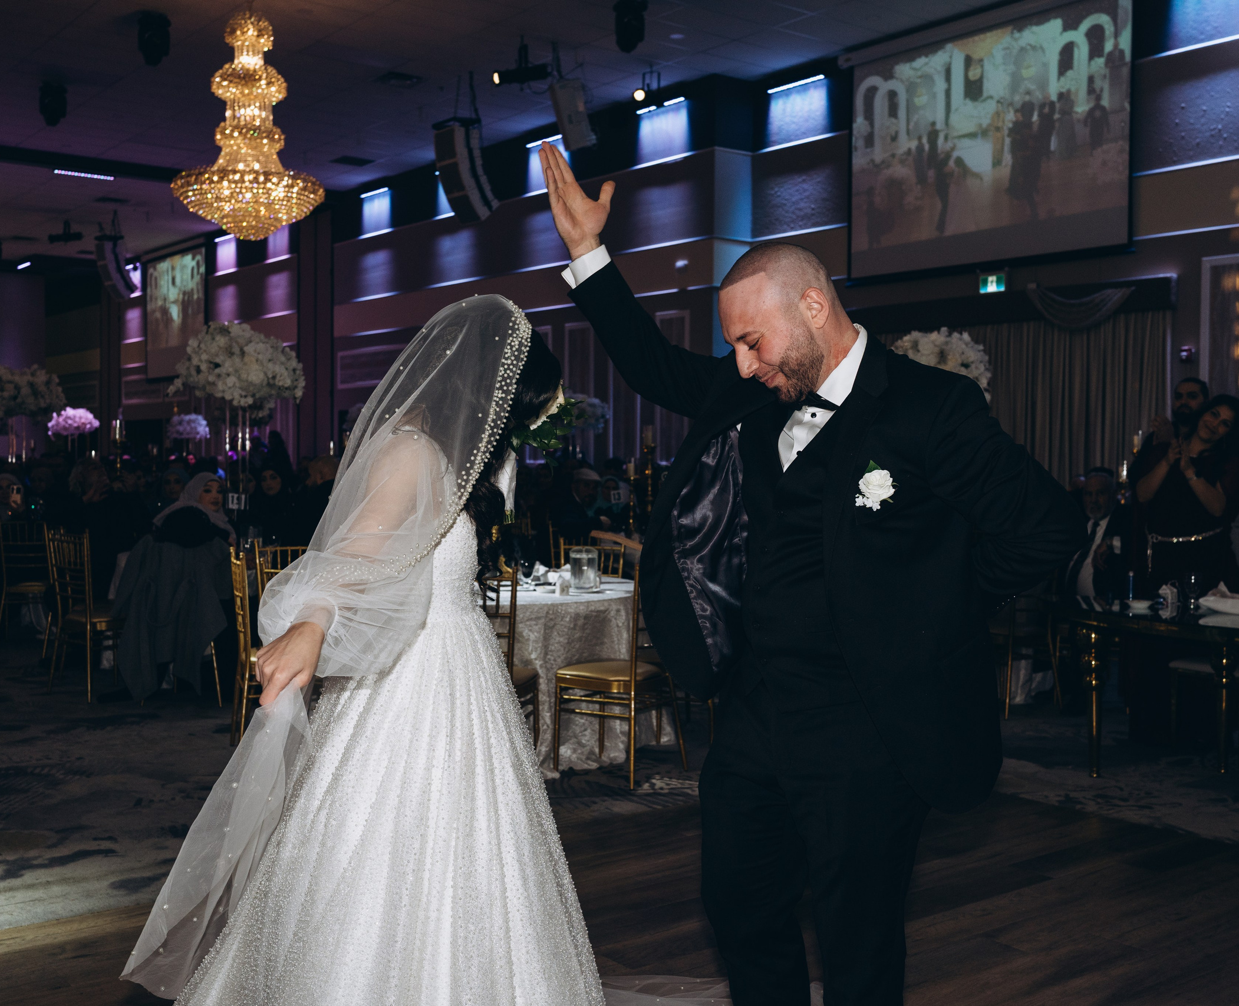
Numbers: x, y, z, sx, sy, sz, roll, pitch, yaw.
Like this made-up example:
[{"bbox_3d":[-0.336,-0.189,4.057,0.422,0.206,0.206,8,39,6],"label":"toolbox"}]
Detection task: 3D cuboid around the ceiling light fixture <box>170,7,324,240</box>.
[{"bbox_3d":[-3.215,-3.279,12.700,1.330,1.980,1.330,0,2,-14],"label":"ceiling light fixture"}]

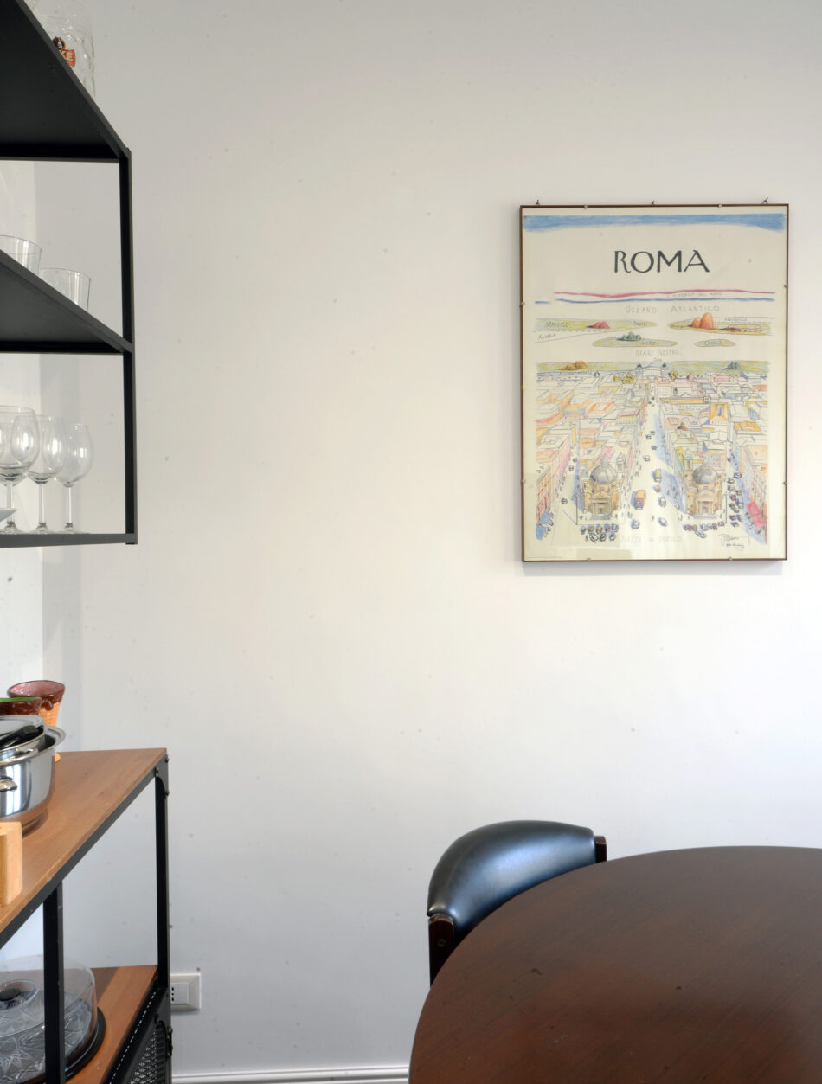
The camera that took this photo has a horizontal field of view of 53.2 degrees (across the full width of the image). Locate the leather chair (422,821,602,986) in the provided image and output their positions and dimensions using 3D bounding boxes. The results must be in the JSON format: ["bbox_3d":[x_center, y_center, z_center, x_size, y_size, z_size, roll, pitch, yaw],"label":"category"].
[{"bbox_3d":[0.302,0.933,1.394,0.500,0.760,0.495,1,2,45],"label":"leather chair"}]

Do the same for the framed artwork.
[{"bbox_3d":[0.542,-0.350,1.832,0.594,0.784,0.025,0,1,-1],"label":"framed artwork"}]

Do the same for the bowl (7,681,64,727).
[{"bbox_3d":[-0.636,0.309,1.393,0.097,0.122,0.097,0,1,-2],"label":"bowl"}]

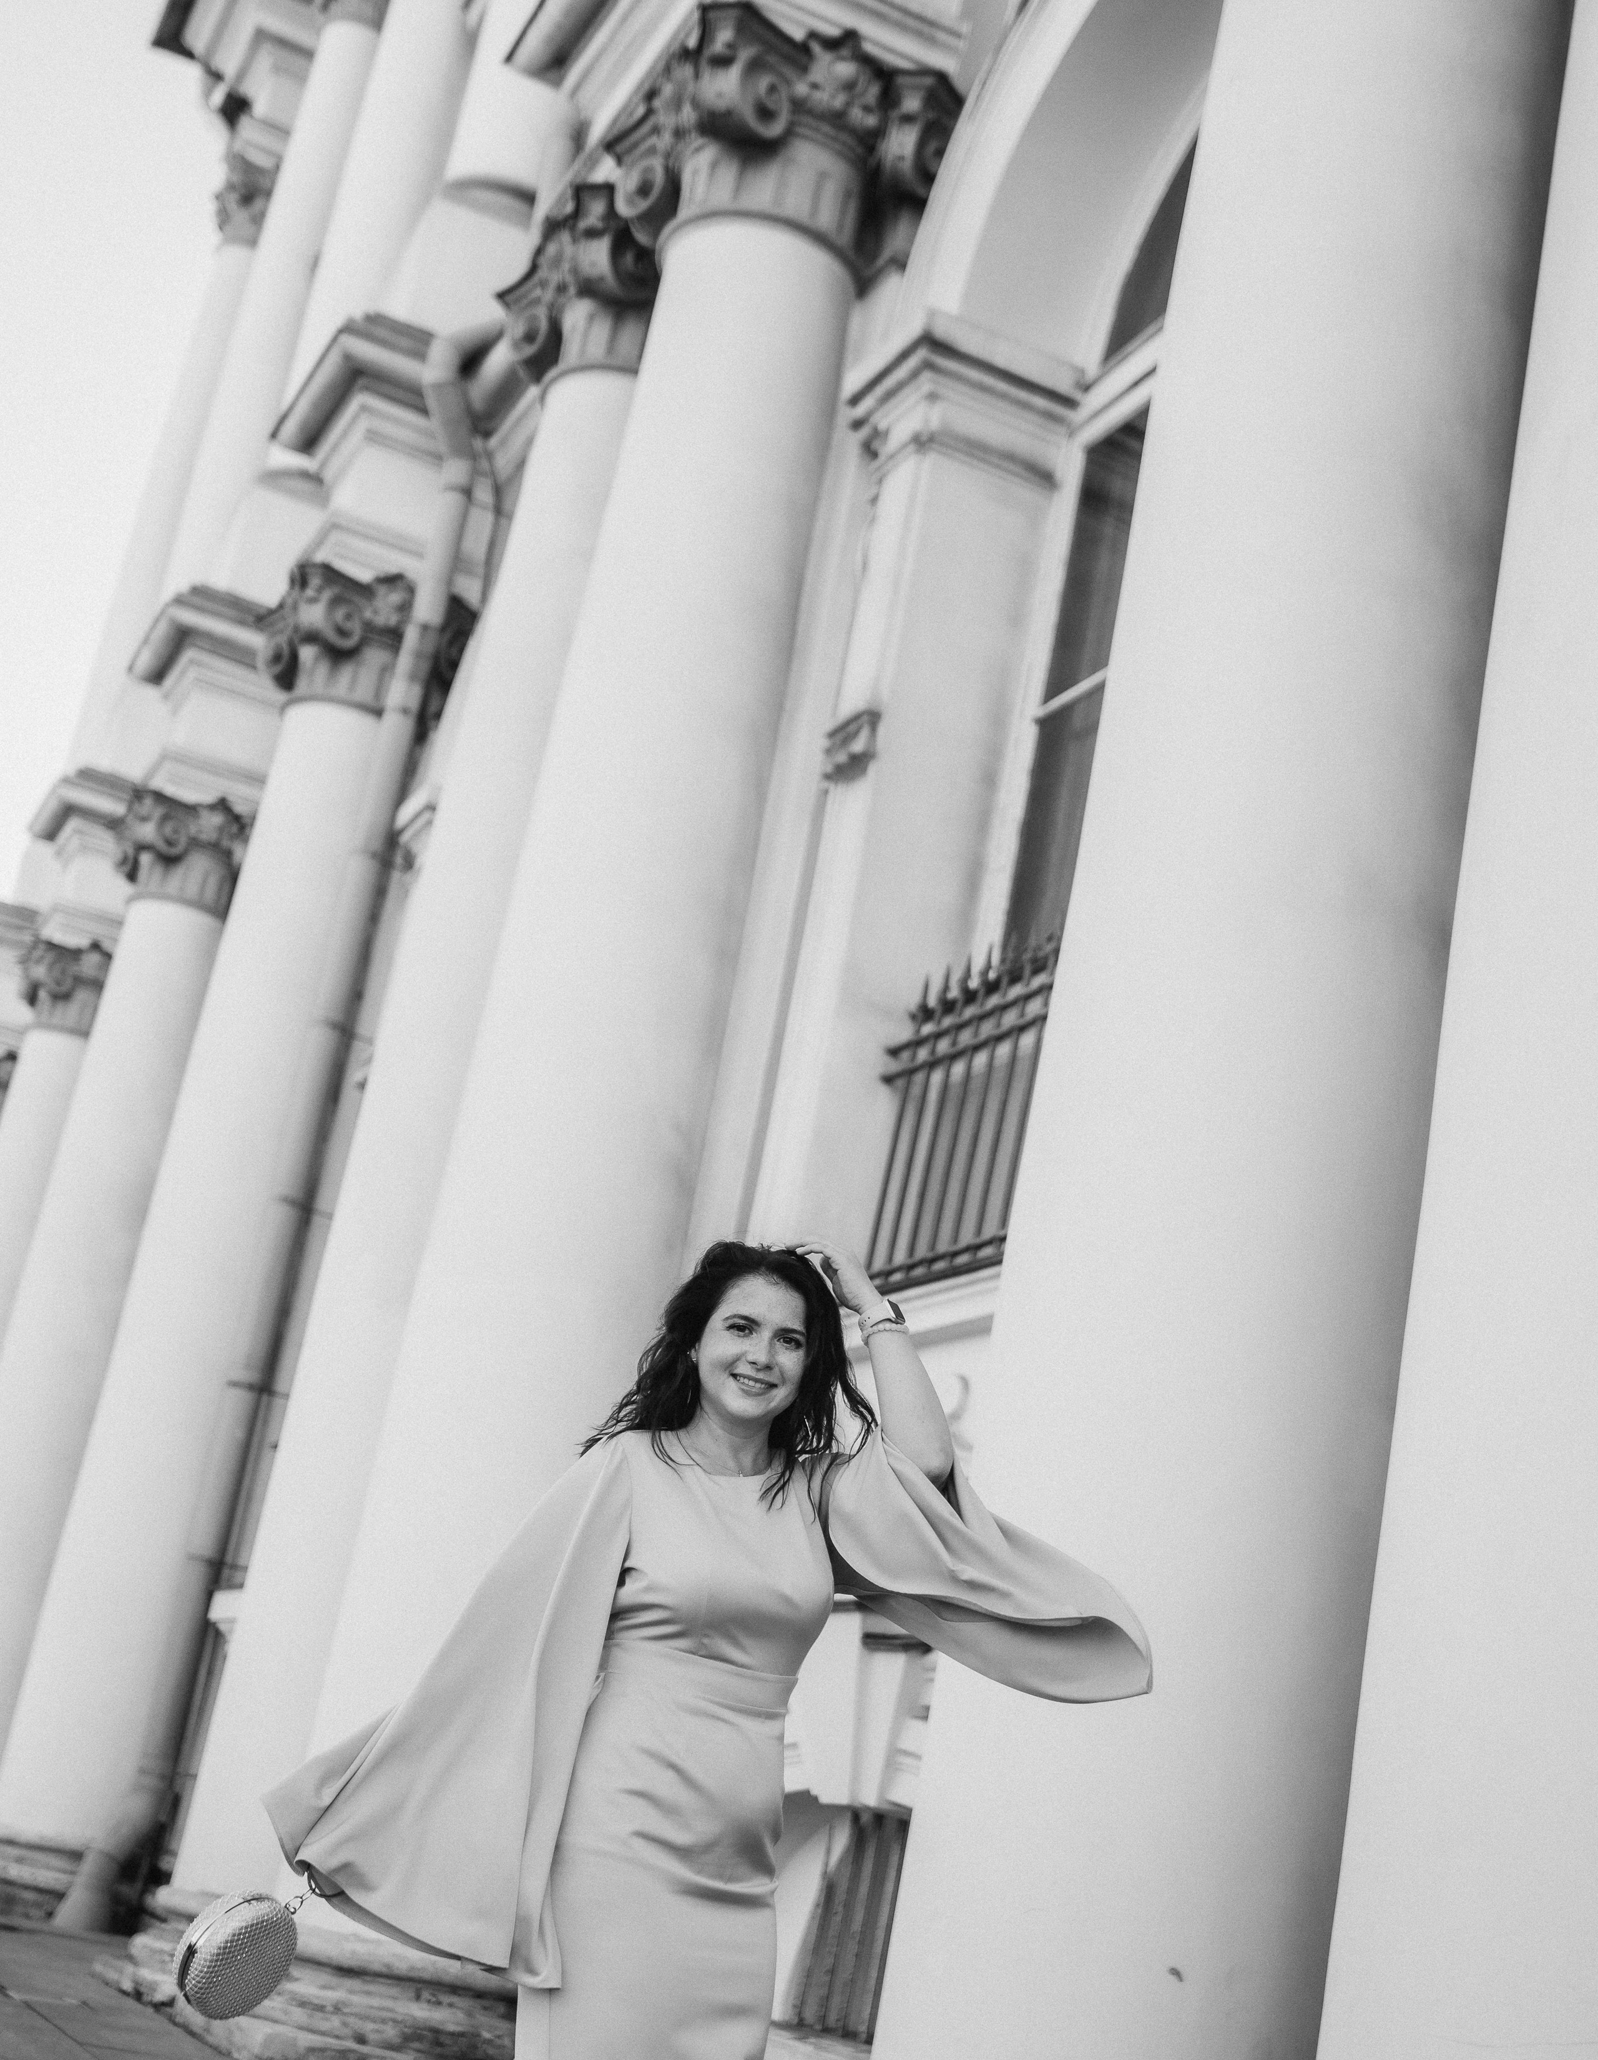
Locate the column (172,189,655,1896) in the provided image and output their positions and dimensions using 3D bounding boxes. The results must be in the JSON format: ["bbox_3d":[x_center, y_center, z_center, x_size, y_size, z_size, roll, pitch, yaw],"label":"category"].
[{"bbox_3d":[-1.352,-0.009,10.585,1.214,7.740,1.214,18,-20,-23],"label":"column"}]

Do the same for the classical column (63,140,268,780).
[{"bbox_3d":[-8.001,-6.940,30.873,1.109,9.416,1.109,18,-20,-23],"label":"classical column"}]

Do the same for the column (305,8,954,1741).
[{"bbox_3d":[-0.685,-0.327,9.323,1.214,7.740,1.214,18,-20,-23],"label":"column"}]

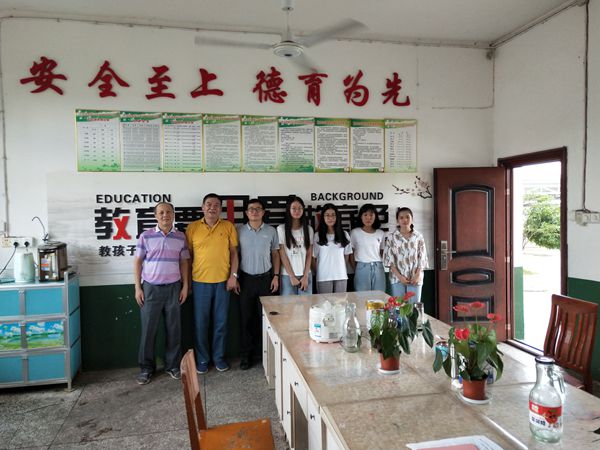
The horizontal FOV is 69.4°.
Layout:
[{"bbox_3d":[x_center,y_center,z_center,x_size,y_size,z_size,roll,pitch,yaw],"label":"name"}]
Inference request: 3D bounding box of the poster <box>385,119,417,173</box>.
[{"bbox_3d":[1.149,-0.888,4.905,0.396,0.600,0.012,-1,2,-13],"label":"poster"}]

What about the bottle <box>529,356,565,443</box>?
[{"bbox_3d":[0.817,0.573,1.435,0.102,0.258,0.098,0,2,30],"label":"bottle"}]

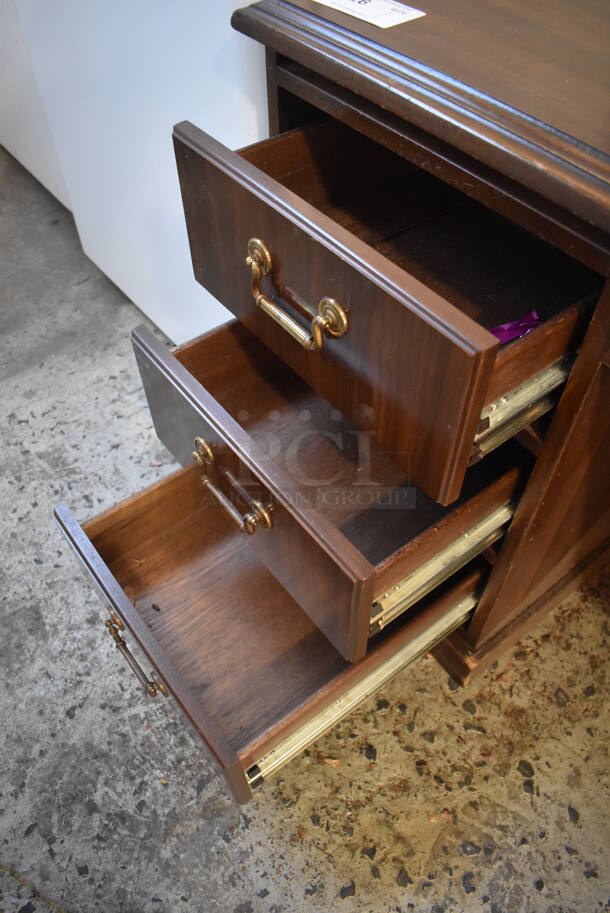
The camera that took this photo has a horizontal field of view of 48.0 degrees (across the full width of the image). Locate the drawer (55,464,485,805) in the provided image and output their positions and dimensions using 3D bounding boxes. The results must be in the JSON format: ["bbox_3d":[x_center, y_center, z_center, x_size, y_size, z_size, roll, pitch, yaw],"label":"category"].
[{"bbox_3d":[-0.020,0.126,0.875,0.460,0.150,0.380,-31,57,-22],"label":"drawer"}]

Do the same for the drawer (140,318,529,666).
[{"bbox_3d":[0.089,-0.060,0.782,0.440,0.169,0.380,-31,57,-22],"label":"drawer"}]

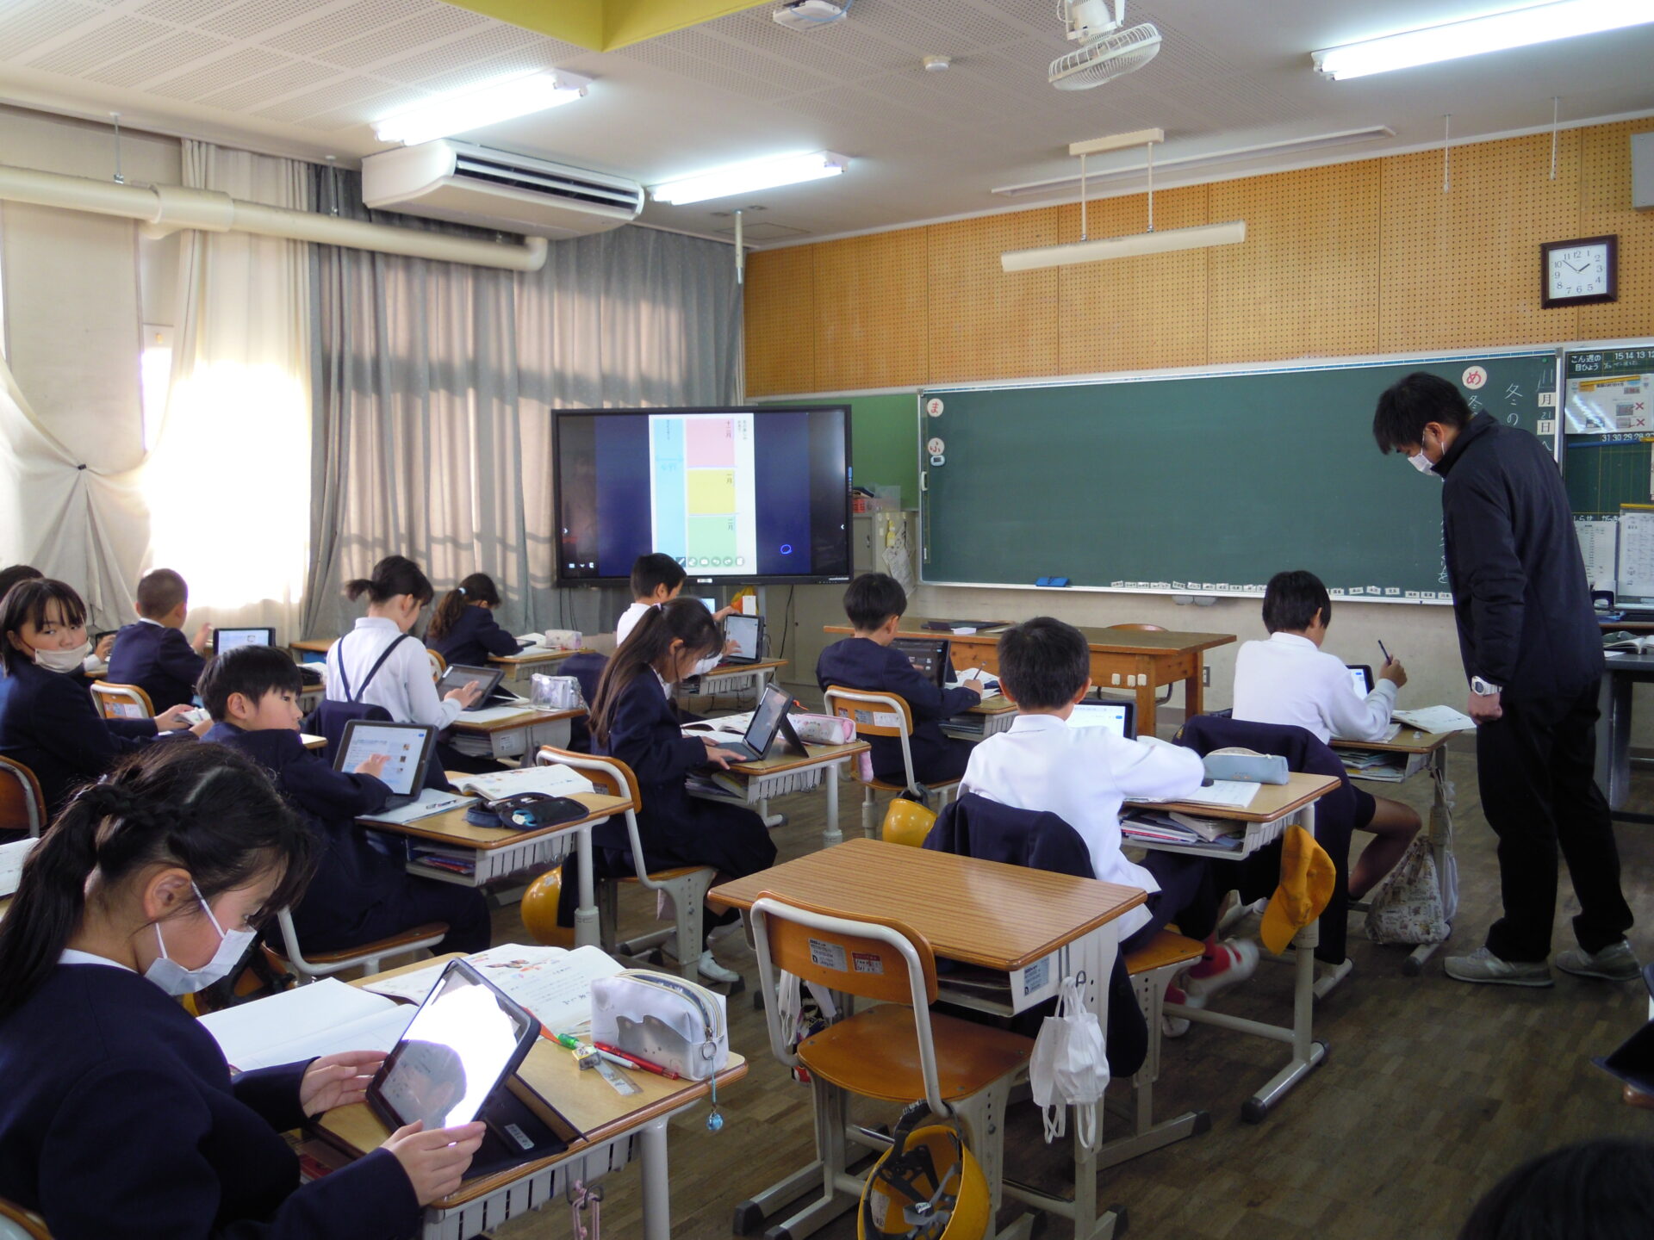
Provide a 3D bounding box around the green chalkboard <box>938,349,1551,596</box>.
[{"bbox_3d":[2.003,-0.754,7.403,3.600,1.210,0.080,4,7,40],"label":"green chalkboard"}]

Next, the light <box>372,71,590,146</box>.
[{"bbox_3d":[-1.489,-2.149,5.680,1.250,0.100,0.200,4,7,39],"label":"light"}]

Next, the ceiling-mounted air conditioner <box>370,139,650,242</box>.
[{"bbox_3d":[-1.527,-2.066,6.540,0.640,0.235,1.260,4,8,38],"label":"ceiling-mounted air conditioner"}]

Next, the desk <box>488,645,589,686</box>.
[{"bbox_3d":[-1.435,0.465,6.199,0.650,0.663,0.450,4,7,39],"label":"desk"}]

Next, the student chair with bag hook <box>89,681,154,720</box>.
[{"bbox_3d":[-2.375,0.578,4.953,0.390,0.720,0.460,4,7,39],"label":"student chair with bag hook"}]

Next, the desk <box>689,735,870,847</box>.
[{"bbox_3d":[-0.261,0.669,3.876,0.650,0.640,0.450,4,7,39],"label":"desk"}]

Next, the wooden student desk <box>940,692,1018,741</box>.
[{"bbox_3d":[0.381,0.583,4.650,0.650,0.655,0.450,4,8,38],"label":"wooden student desk"}]

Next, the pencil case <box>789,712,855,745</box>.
[{"bbox_3d":[-0.018,0.310,3.850,0.210,0.075,0.070,3,7,38],"label":"pencil case"}]

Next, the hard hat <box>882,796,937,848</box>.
[{"bbox_3d":[0.276,0.636,4.050,0.210,0.150,0.260,-6,-39,44],"label":"hard hat"}]

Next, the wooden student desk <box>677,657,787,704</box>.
[{"bbox_3d":[-0.578,0.504,5.629,0.650,0.670,0.450,4,7,39],"label":"wooden student desk"}]

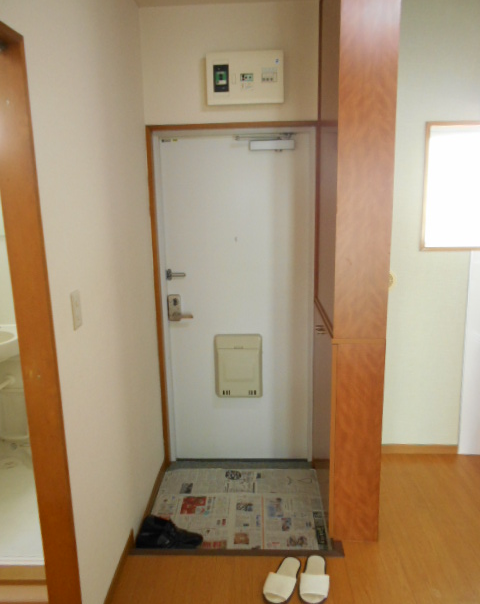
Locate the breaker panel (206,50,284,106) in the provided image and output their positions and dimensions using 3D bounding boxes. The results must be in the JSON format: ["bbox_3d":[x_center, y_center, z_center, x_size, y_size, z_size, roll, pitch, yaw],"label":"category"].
[{"bbox_3d":[0.030,-1.119,2.428,0.381,0.242,0.085,-1,12,2],"label":"breaker panel"}]

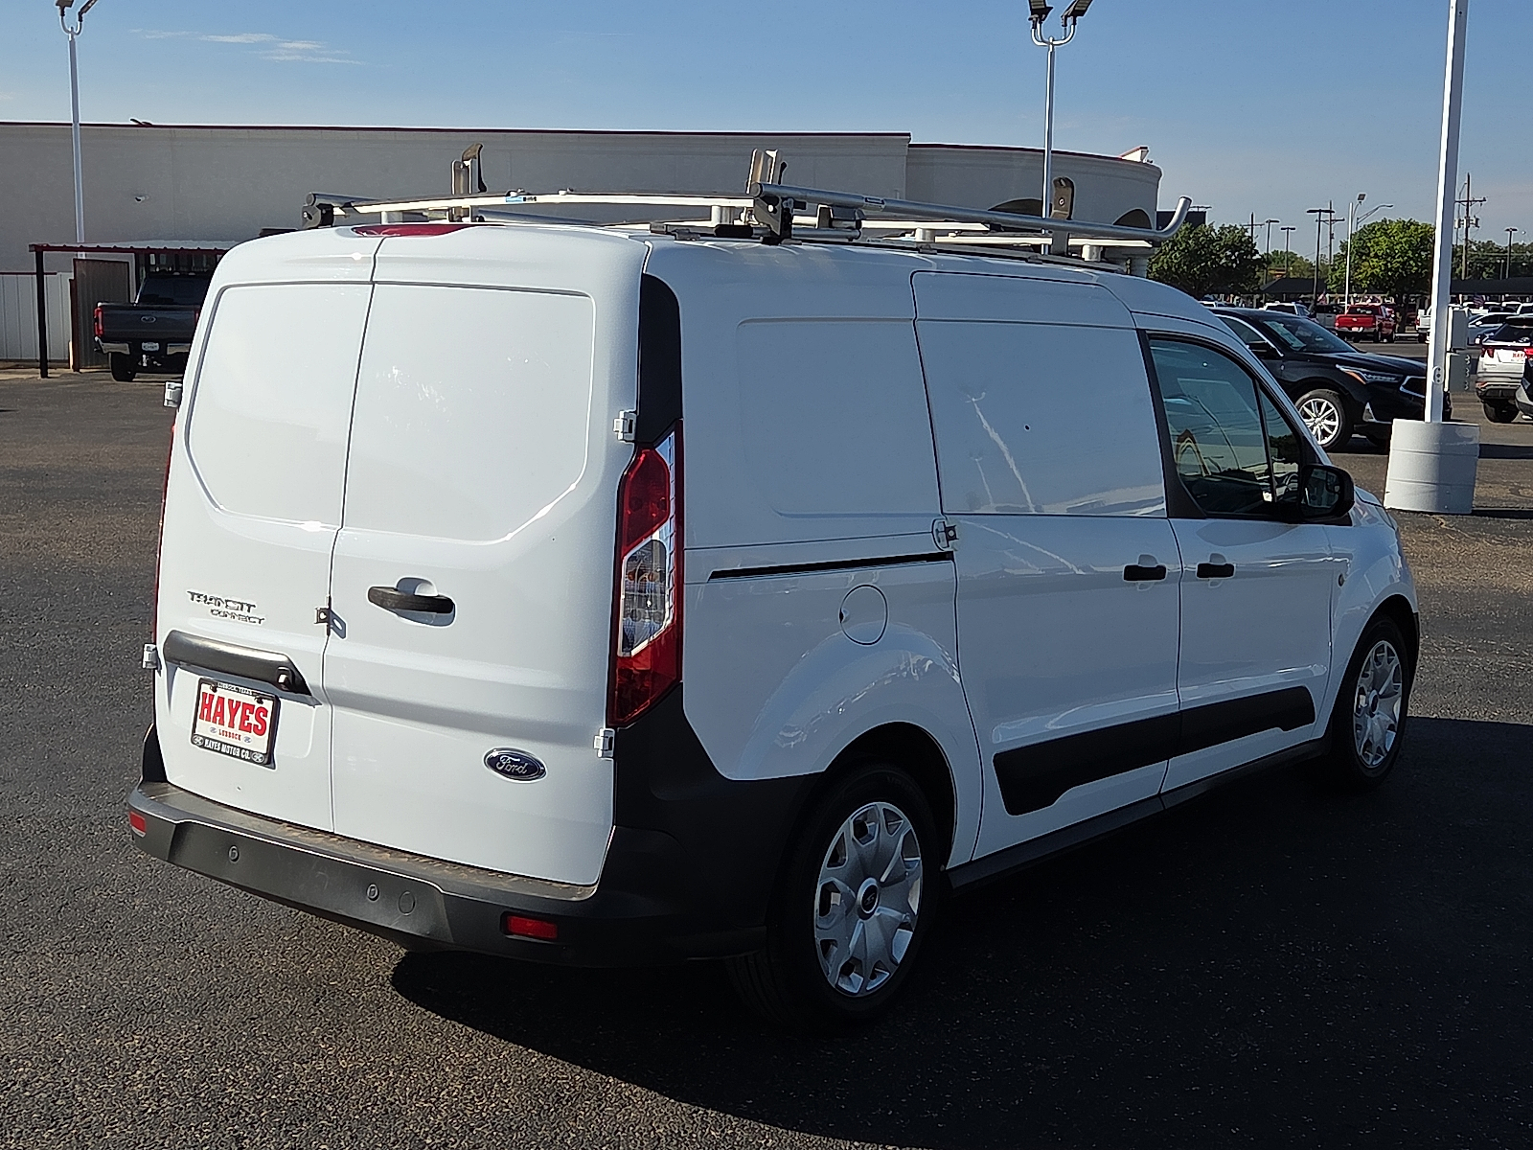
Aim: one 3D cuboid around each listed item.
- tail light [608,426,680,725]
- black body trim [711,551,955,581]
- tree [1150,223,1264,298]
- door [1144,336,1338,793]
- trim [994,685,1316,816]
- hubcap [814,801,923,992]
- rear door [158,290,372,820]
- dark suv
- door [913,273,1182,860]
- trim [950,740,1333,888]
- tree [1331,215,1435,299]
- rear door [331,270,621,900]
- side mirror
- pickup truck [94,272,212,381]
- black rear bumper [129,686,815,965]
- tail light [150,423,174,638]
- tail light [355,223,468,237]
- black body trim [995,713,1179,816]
[{"bbox_3d":[-0.220,-0.004,3.797,0.140,0.590,0.145,5,5,23],"label":"tail light"},{"bbox_3d":[0.147,-0.023,4.083,0.030,0.032,0.811,7,8,39],"label":"black body trim"},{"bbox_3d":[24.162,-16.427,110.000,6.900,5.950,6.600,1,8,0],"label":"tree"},{"bbox_3d":[1.378,-0.065,5.829,0.180,1.280,1.170,6,8,37],"label":"door"},{"bbox_3d":[1.117,0.425,5.431,0.045,0.185,1.980,6,7,37],"label":"trim"},{"bbox_3d":[0.222,0.724,4.467,0.070,0.437,0.437,6,9,37],"label":"hubcap"},{"bbox_3d":[-1.179,-0.089,4.598,0.720,1.240,0.200,6,9,37],"label":"rear door"},{"bbox_3d":[5.791,-2.394,23.795,4.740,1.670,1.900,9,11,44],"label":"dark suv"},{"bbox_3d":[0.706,-0.037,4.923,0.170,1.345,1.180,6,8,37],"label":"door"},{"bbox_3d":[1.115,0.641,5.646,0.085,0.090,2.330,6,8,37],"label":"trim"},{"bbox_3d":[34.966,-16.793,112.000,7.200,6.800,7.000,1,8,0],"label":"tree"},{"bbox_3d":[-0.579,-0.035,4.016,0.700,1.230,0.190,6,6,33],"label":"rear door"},{"bbox_3d":[1.677,-0.248,6.034,0.220,0.190,0.150,6,9,37],"label":"side mirror"},{"bbox_3d":[-11.620,-5.030,40.700,2.050,2.030,6.100,1,8,2],"label":"pickup truck"},{"bbox_3d":[-0.784,0.420,4.528,1.800,0.610,0.630,6,9,37],"label":"black rear bumper"},{"bbox_3d":[-1.482,-0.136,4.848,0.150,0.600,0.140,6,9,37],"label":"tail light"},{"bbox_3d":[-0.770,-0.751,4.381,0.370,0.045,0.070,6,9,37],"label":"tail light"},{"bbox_3d":[0.818,0.458,5.037,0.045,0.185,0.985,6,7,37],"label":"black body trim"}]

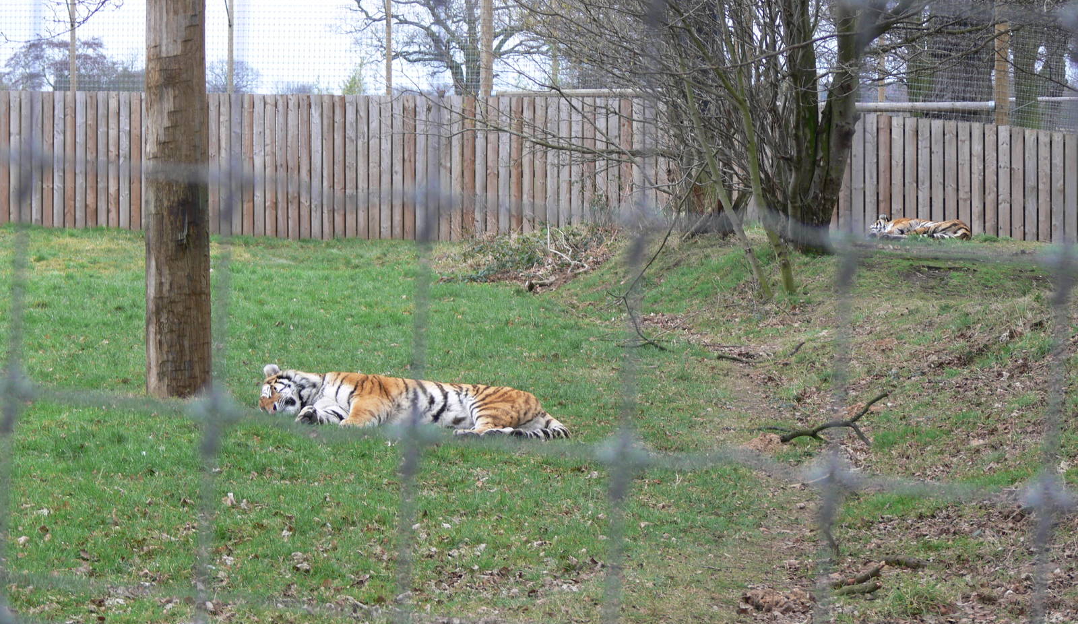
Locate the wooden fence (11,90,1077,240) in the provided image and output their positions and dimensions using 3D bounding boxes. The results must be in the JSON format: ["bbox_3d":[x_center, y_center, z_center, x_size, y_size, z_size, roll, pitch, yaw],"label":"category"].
[{"bbox_3d":[-0.433,-2.269,65.500,18.000,2.250,0.300,1,3,22],"label":"wooden fence"}]

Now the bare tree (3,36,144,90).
[{"bbox_3d":[-21.892,-9.929,200.000,6.500,6.000,6.000,0,2,0],"label":"bare tree"}]

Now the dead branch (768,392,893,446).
[{"bbox_3d":[1.492,0.549,22.000,0.620,0.250,0.280,0,2,0],"label":"dead branch"}]

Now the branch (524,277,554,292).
[{"bbox_3d":[0.000,-0.276,43.000,0.310,0.130,0.150,0,2,0],"label":"branch"}]

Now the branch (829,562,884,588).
[{"bbox_3d":[1.116,0.925,15.000,0.190,0.075,0.070,-1,3,-23],"label":"branch"}]

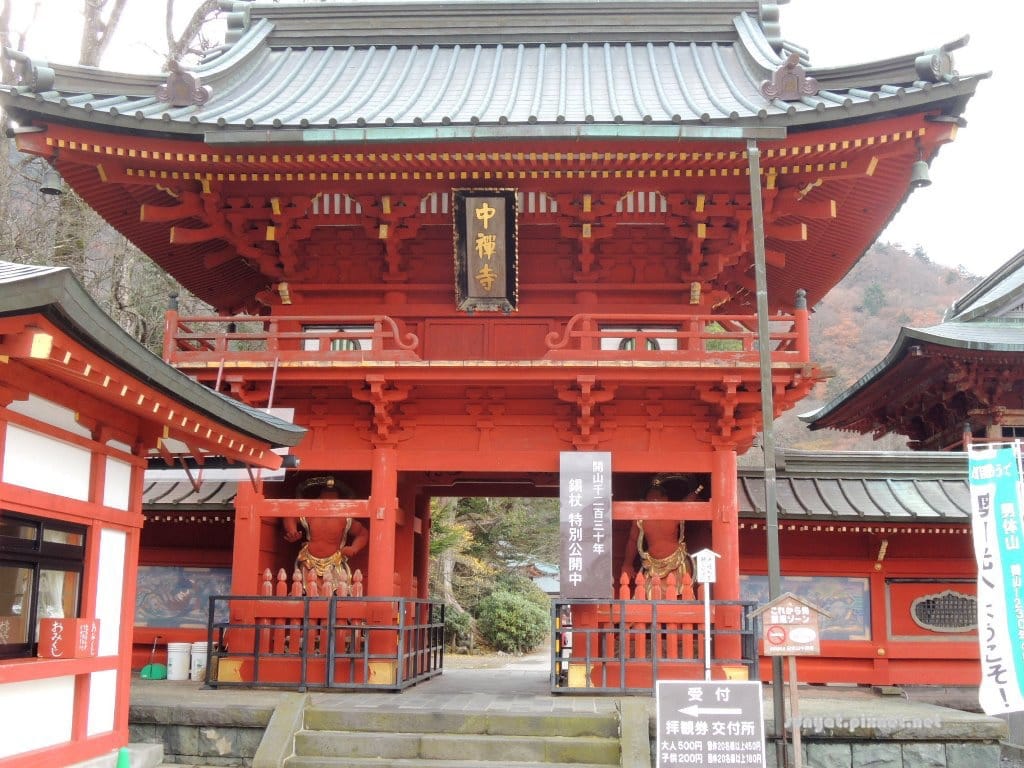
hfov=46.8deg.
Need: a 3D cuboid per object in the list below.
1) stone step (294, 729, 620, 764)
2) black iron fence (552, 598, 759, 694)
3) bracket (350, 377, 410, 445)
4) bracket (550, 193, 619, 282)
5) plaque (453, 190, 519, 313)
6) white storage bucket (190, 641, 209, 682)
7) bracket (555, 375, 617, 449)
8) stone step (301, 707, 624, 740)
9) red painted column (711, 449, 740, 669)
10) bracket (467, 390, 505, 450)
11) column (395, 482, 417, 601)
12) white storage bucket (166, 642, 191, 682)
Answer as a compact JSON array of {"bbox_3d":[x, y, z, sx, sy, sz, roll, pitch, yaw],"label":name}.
[{"bbox_3d":[-0.466,3.184,10.368,2.808,0.167,0.450,0,-11,3],"label":"stone step"},{"bbox_3d":[1.752,3.400,15.449,2.376,1.058,3.870,0,-11,3],"label":"black iron fence"},{"bbox_3d":[-1.667,0.357,14.950,0.738,0.761,0.972,0,-11,3],"label":"bracket"},{"bbox_3d":[1.007,-2.016,16.360,0.898,0.972,1.141,0,-11,3],"label":"bracket"},{"bbox_3d":[-0.337,-1.765,15.714,0.845,1.650,0.153,0,18,3],"label":"plaque"},{"bbox_3d":[-4.112,3.695,15.785,0.309,0.505,0.309,1,-11,0],"label":"white storage bucket"},{"bbox_3d":[0.977,0.391,15.560,0.804,0.804,1.122,0,-11,3],"label":"bracket"},{"bbox_3d":[-0.478,3.237,11.332,3.039,0.196,0.374,-1,-11,7],"label":"stone step"},{"bbox_3d":[2.694,2.150,14.908,0.324,2.696,0.324,0,-11,3],"label":"red painted column"},{"bbox_3d":[-0.340,0.457,15.401,0.522,0.810,0.198,0,-11,3],"label":"bracket"},{"bbox_3d":[-1.642,2.811,17.605,0.346,2.992,0.346,0,-11,3],"label":"column"},{"bbox_3d":[-4.469,3.730,15.938,0.309,0.486,0.309,1,-11,0],"label":"white storage bucket"}]

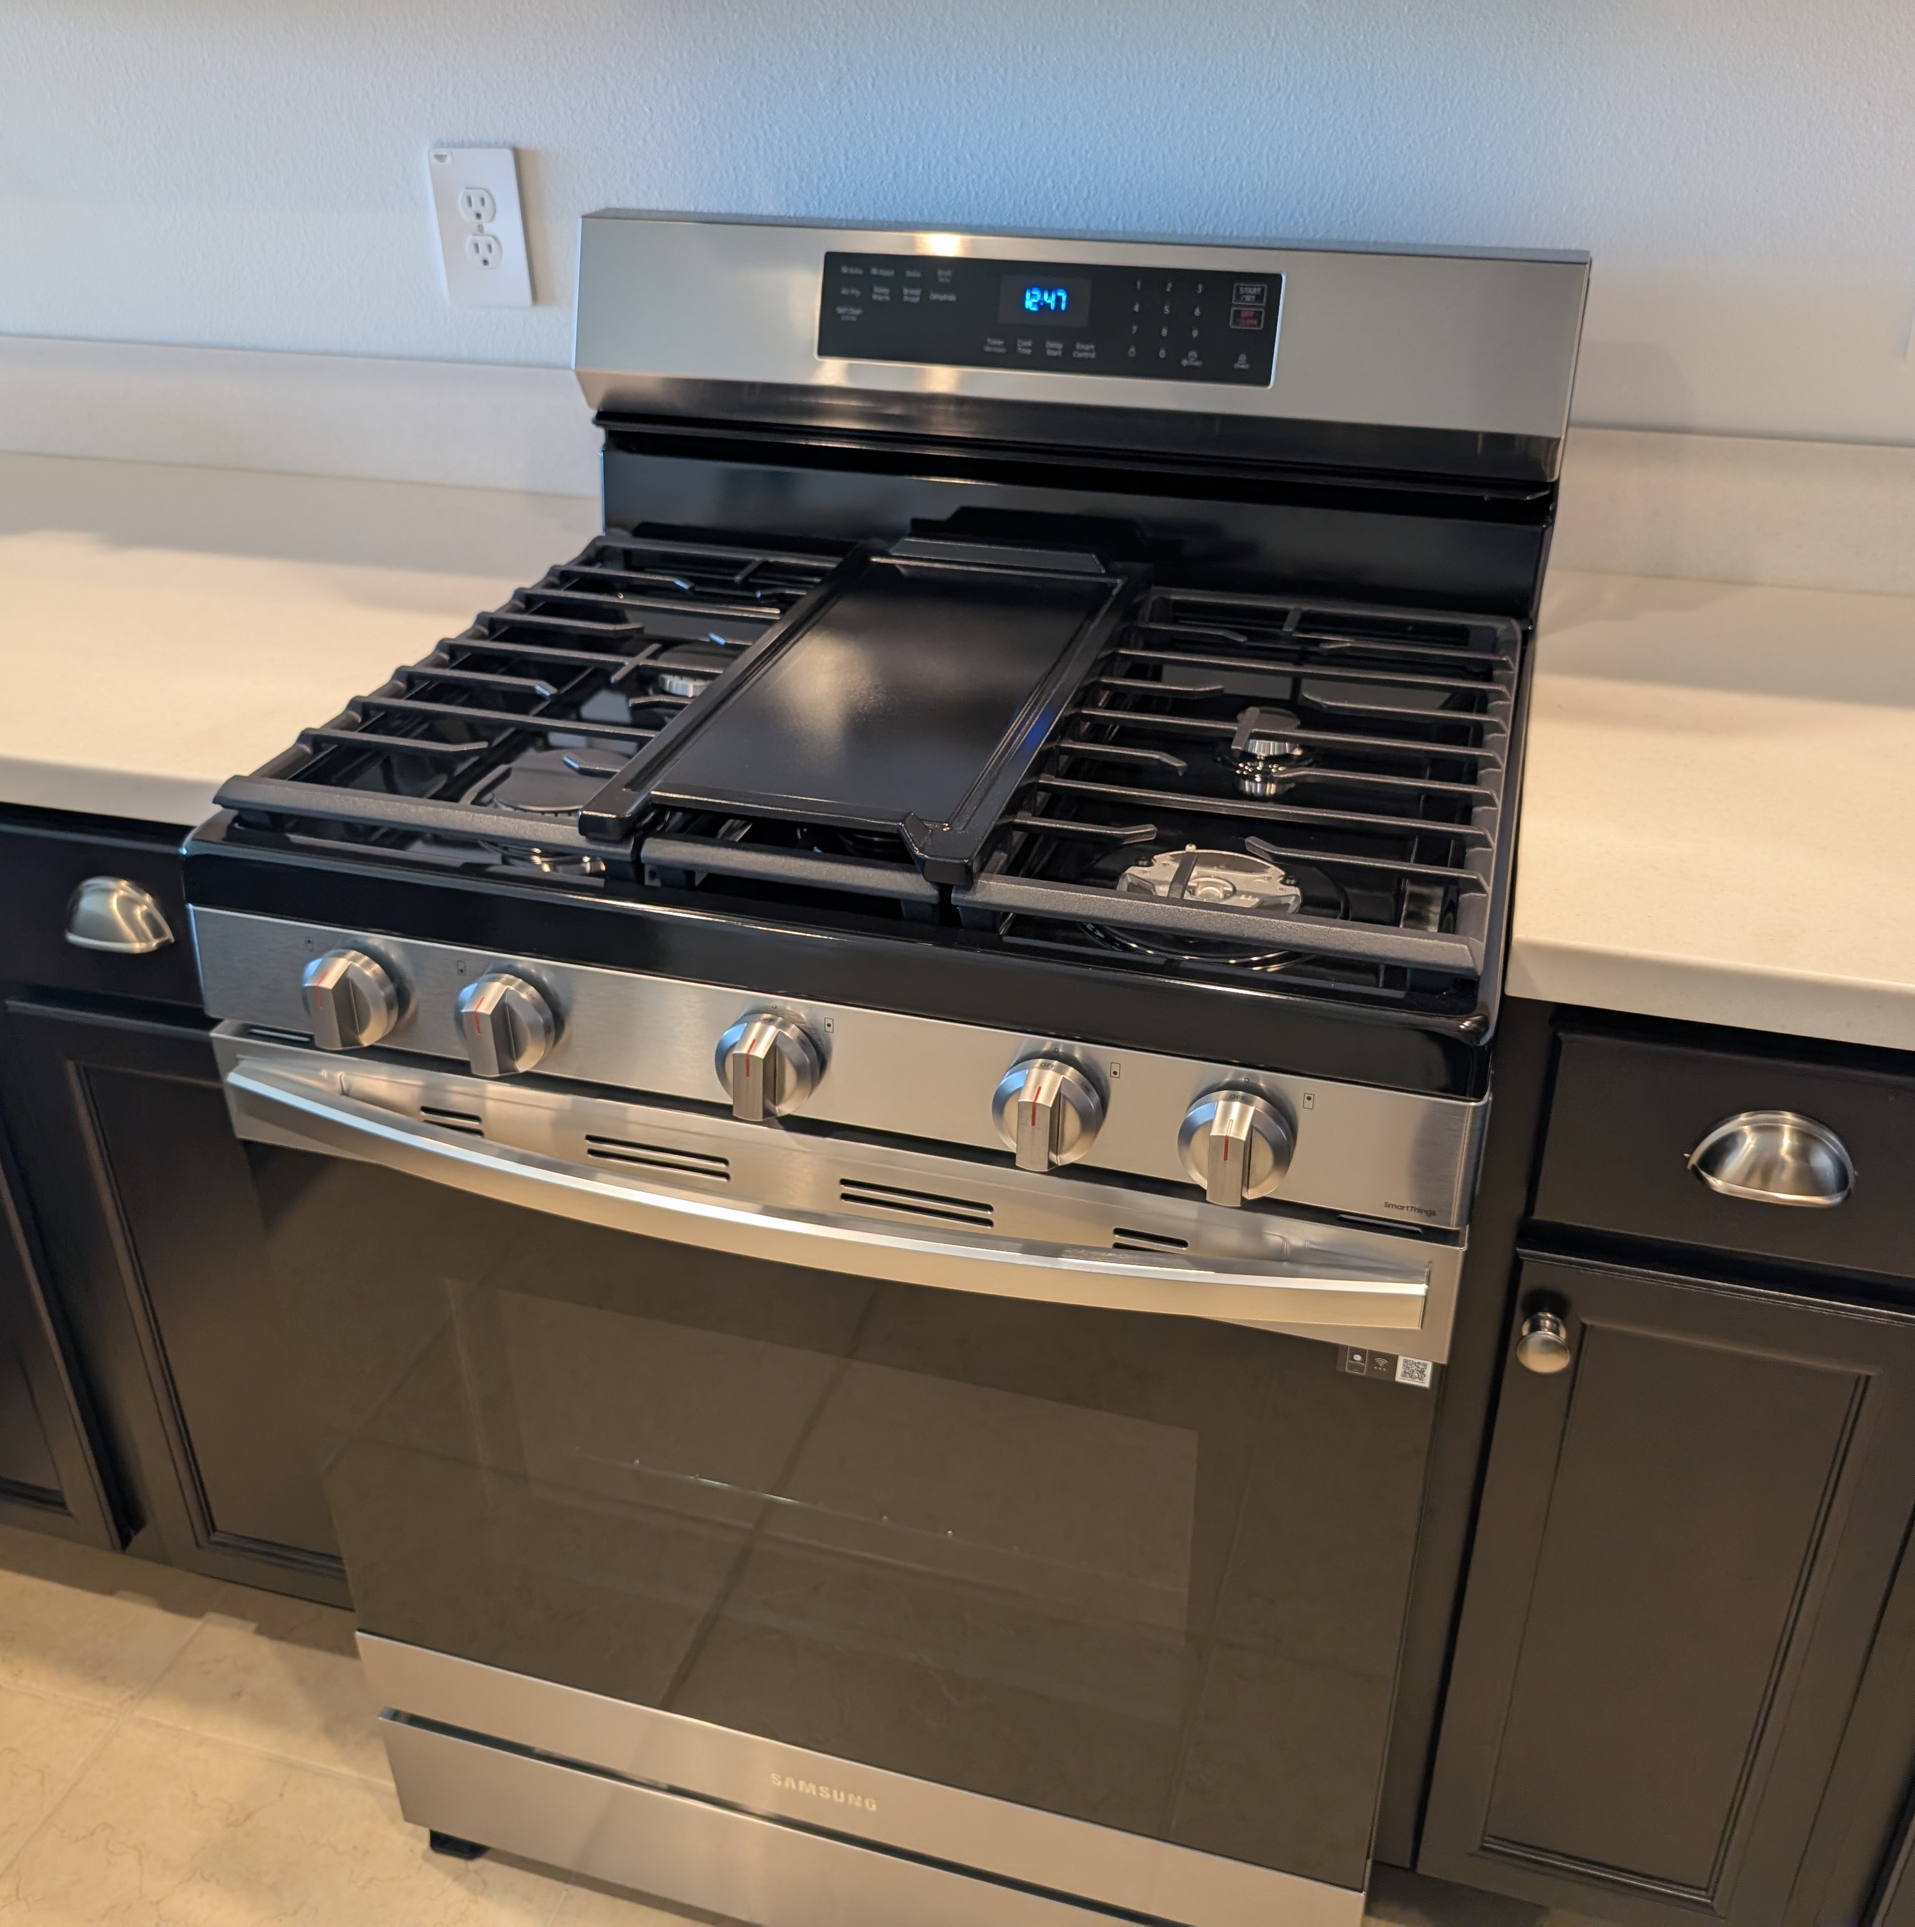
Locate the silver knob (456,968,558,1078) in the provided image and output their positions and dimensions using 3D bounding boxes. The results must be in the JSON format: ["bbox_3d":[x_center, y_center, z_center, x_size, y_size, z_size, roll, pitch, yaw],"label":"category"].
[{"bbox_3d":[-0.262,0.038,1.017,0.056,0.057,0.039,8,24,14],"label":"silver knob"}]

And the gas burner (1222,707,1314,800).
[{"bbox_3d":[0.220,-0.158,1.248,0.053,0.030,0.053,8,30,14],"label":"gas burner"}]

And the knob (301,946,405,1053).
[{"bbox_3d":[-0.360,0.025,1.042,0.056,0.057,0.039,8,24,14],"label":"knob"}]

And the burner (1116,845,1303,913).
[{"bbox_3d":[0.145,-0.031,1.031,0.106,0.025,0.106,8,30,14],"label":"burner"}]

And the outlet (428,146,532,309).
[{"bbox_3d":[-0.405,-0.623,1.507,0.079,0.123,0.009,8,30,14],"label":"outlet"}]

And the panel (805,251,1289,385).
[{"bbox_3d":[0.064,-0.477,1.316,0.348,0.077,0.012,8,12,14],"label":"panel"}]

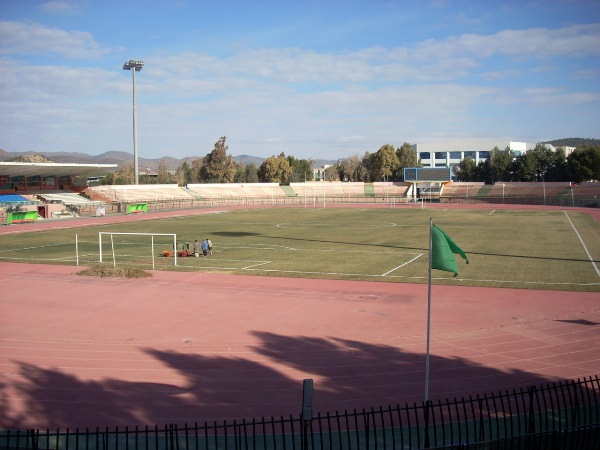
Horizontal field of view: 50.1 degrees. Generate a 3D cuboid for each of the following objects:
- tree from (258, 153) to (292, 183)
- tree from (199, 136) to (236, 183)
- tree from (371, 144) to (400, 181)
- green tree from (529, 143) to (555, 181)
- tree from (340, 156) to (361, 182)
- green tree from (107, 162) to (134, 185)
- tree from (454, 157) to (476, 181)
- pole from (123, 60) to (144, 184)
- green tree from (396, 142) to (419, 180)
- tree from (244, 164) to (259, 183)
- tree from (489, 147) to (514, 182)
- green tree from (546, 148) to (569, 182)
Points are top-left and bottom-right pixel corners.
[{"bbox_3d":[-8.020,-15.570,210.040,10.810,15.300,10.270,0,4,0],"label":"tree"},{"bbox_3d":[-26.340,-18.520,205.660,12.150,19.580,12.150,-1,4,-7],"label":"tree"},{"bbox_3d":[28.490,-17.720,214.920,10.060,18.450,9.550,0,4,0],"label":"tree"},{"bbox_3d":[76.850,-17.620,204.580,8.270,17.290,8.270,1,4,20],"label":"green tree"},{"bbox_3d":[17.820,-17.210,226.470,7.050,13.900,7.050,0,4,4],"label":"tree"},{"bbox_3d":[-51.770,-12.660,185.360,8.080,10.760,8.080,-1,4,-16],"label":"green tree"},{"bbox_3d":[54.360,-15.400,210.050,6.550,14.100,6.220,0,4,0],"label":"tree"},{"bbox_3d":[-43.610,-23.940,170.150,5.500,38.800,3.200,-3,5,-35],"label":"pole"},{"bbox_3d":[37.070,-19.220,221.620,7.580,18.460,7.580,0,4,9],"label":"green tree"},{"bbox_3d":[-15.850,-14.250,212.140,4.460,12.500,4.240,0,4,0],"label":"tree"},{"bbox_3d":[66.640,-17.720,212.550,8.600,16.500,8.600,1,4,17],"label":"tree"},{"bbox_3d":[79.500,-15.970,197.950,6.790,16.500,6.450,0,4,0],"label":"green tree"}]

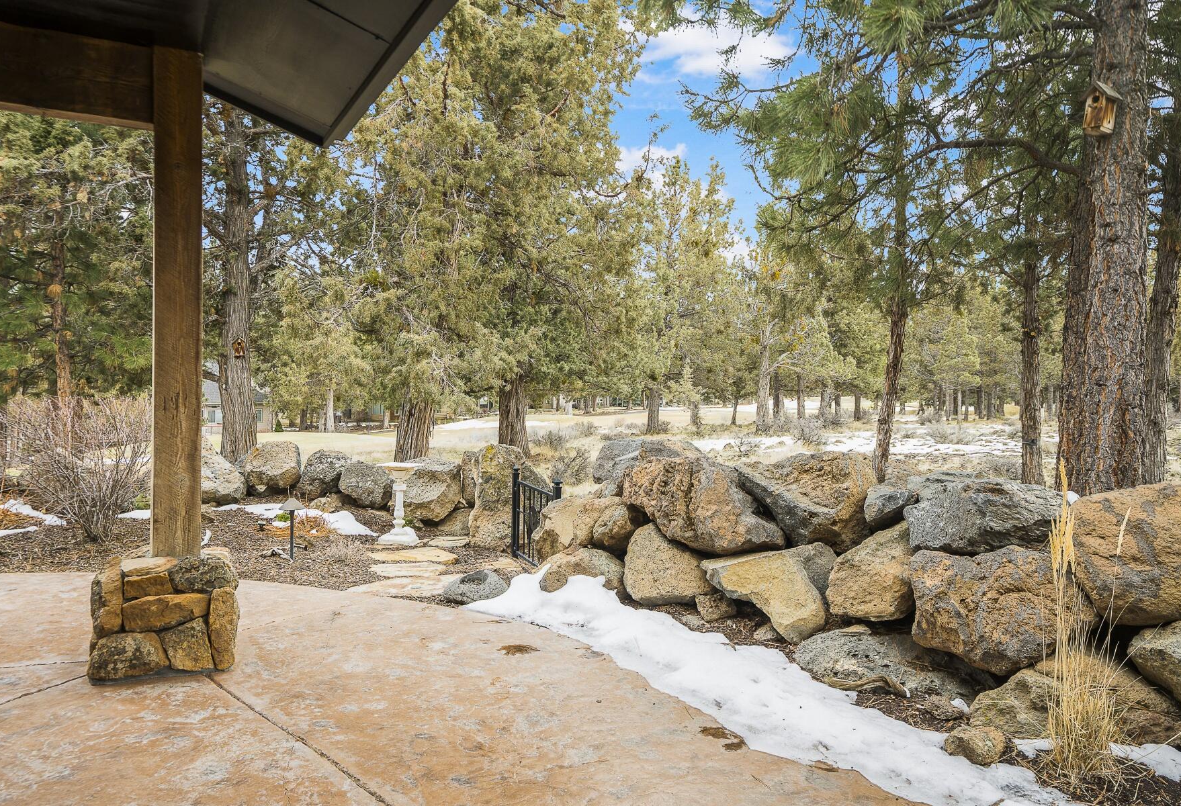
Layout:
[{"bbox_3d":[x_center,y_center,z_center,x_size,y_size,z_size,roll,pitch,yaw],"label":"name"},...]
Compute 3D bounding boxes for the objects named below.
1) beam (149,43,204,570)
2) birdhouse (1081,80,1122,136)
[{"bbox_3d":[-2.030,-0.479,4.293,0.207,2.431,0.207,0,0,-28],"label":"beam"},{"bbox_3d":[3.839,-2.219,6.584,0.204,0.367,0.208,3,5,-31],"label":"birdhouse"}]

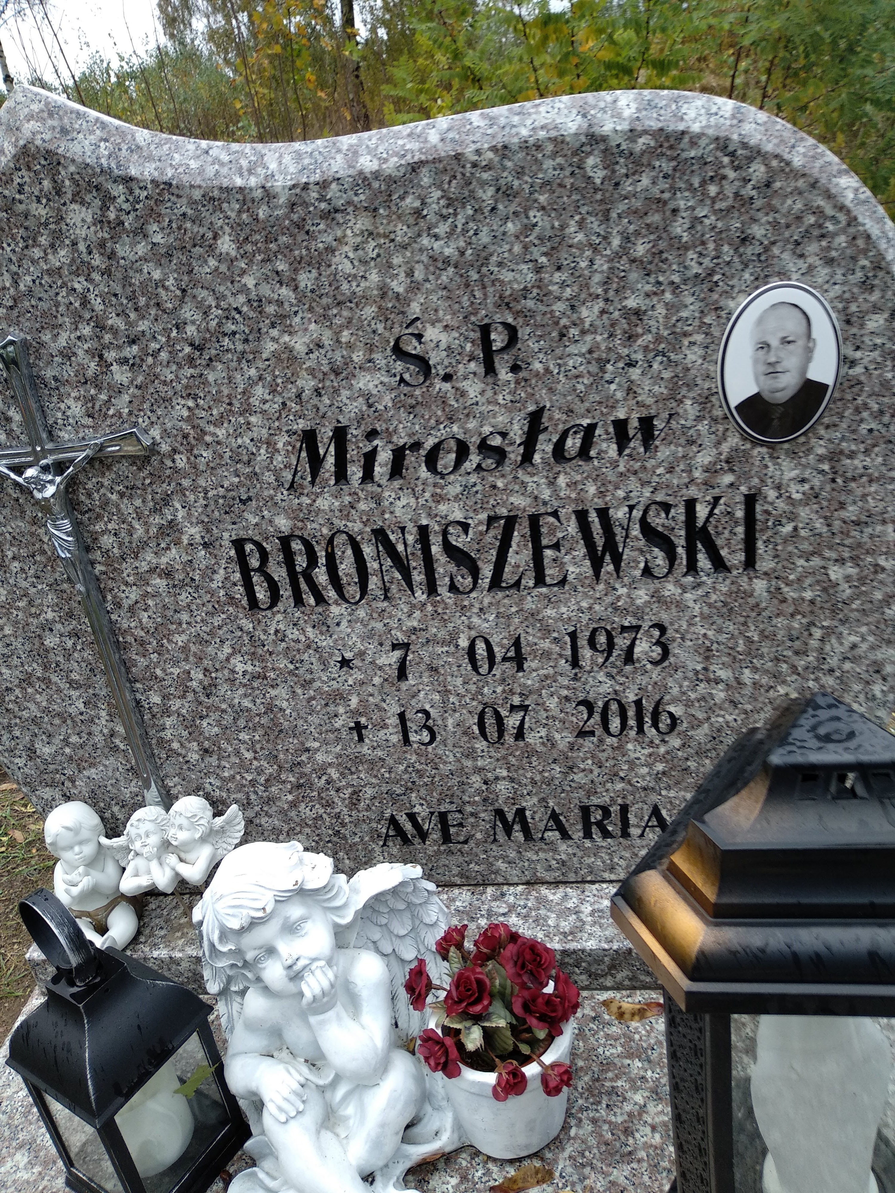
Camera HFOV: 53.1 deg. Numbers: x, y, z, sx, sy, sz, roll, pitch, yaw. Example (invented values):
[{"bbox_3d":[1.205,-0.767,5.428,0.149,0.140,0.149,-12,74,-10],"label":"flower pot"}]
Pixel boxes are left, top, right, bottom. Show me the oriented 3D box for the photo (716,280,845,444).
[{"bbox_3d":[0.255,-0.176,0.687,0.091,0.122,0.007,-5,20,10],"label":"photo"}]

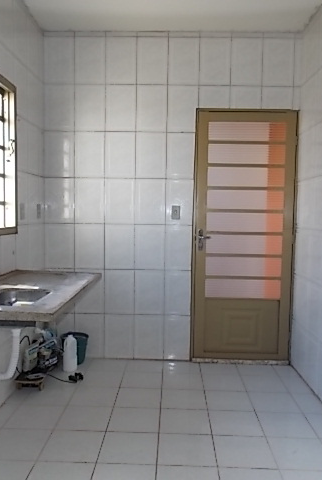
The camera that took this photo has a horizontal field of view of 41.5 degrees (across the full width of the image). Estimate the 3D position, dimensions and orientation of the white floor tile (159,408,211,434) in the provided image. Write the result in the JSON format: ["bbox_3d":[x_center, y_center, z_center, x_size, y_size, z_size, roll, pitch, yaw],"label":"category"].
[{"bbox_3d":[0.144,1.109,2.593,0.302,0.014,0.304,1,4,2],"label":"white floor tile"}]

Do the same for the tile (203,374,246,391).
[{"bbox_3d":[0.471,1.088,3.221,0.305,0.010,0.305,1,4,2],"label":"tile"}]

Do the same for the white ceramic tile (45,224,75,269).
[{"bbox_3d":[-0.867,0.052,3.650,0.257,0.385,0.010,1,4,2],"label":"white ceramic tile"}]

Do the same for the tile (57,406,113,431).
[{"bbox_3d":[-0.465,1.100,2.617,0.302,0.010,0.305,1,4,2],"label":"tile"}]

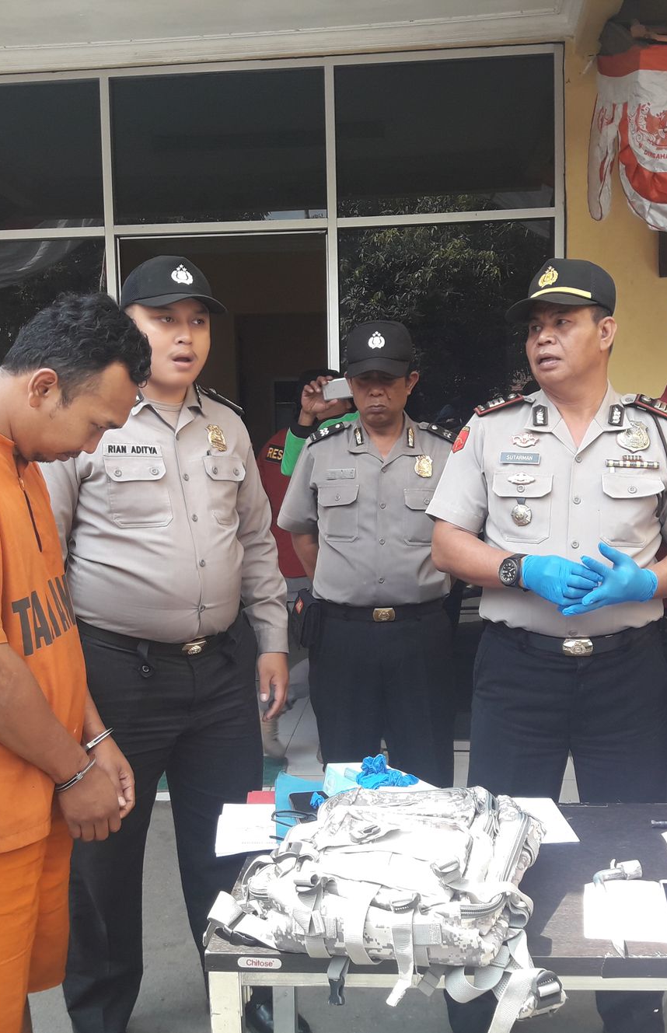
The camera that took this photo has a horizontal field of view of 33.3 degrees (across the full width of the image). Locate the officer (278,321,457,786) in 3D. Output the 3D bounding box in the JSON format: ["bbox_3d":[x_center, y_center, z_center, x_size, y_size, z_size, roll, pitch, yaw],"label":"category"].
[{"bbox_3d":[0.120,0.339,2.882,0.510,1.666,0.340,-1,4,2],"label":"officer"}]

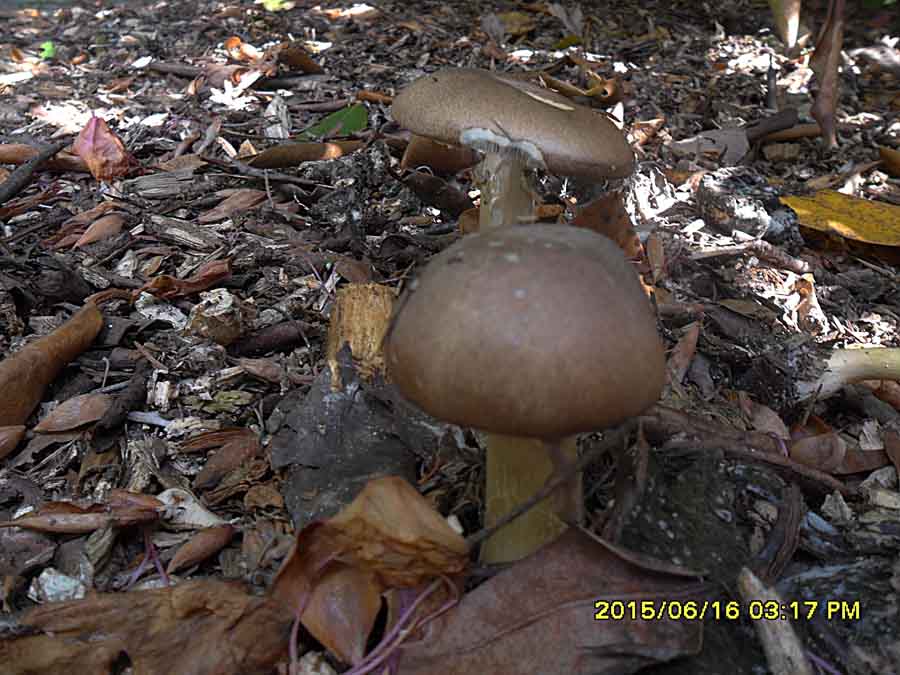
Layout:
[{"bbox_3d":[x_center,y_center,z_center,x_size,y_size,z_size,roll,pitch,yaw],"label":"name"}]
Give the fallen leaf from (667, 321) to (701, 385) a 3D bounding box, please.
[{"bbox_3d":[0.108,0.007,0.324,0.014,0.011,0.040,16,38,22],"label":"fallen leaf"}]

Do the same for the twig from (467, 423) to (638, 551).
[{"bbox_3d":[0.034,0.048,0.233,0.070,0.009,0.008,-33,44,-12],"label":"twig"}]

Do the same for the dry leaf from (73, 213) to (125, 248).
[{"bbox_3d":[-0.245,-0.074,0.492,0.022,0.012,0.037,16,38,22],"label":"dry leaf"}]

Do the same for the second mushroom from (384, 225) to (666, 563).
[{"bbox_3d":[0.026,0.028,0.241,0.086,0.128,0.086,0,35,0],"label":"second mushroom"}]

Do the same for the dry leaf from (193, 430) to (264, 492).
[{"bbox_3d":[-0.099,0.055,0.311,0.018,0.011,0.032,26,43,32],"label":"dry leaf"}]

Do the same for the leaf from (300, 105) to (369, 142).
[{"bbox_3d":[-0.098,-0.180,0.588,0.054,0.017,0.030,-17,38,-23],"label":"leaf"}]

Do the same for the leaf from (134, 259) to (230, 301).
[{"bbox_3d":[-0.144,-0.031,0.379,0.051,0.013,0.018,-16,38,-21],"label":"leaf"}]

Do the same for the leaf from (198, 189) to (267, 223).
[{"bbox_3d":[-0.142,-0.086,0.459,0.018,0.010,0.047,29,44,35],"label":"leaf"}]

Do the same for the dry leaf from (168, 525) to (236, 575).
[{"bbox_3d":[-0.096,0.082,0.272,0.024,0.010,0.013,-25,42,-31],"label":"dry leaf"}]

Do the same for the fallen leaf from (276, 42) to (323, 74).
[{"bbox_3d":[-0.163,-0.303,0.756,0.045,0.024,0.030,12,37,16],"label":"fallen leaf"}]

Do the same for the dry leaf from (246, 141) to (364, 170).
[{"bbox_3d":[-0.125,-0.159,0.610,0.094,0.018,0.030,-5,35,-7],"label":"dry leaf"}]

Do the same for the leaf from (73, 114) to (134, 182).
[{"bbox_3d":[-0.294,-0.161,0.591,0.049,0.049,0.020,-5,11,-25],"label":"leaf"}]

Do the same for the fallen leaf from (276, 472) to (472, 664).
[{"bbox_3d":[-0.024,0.072,0.218,0.052,0.030,0.047,0,35,0],"label":"fallen leaf"}]

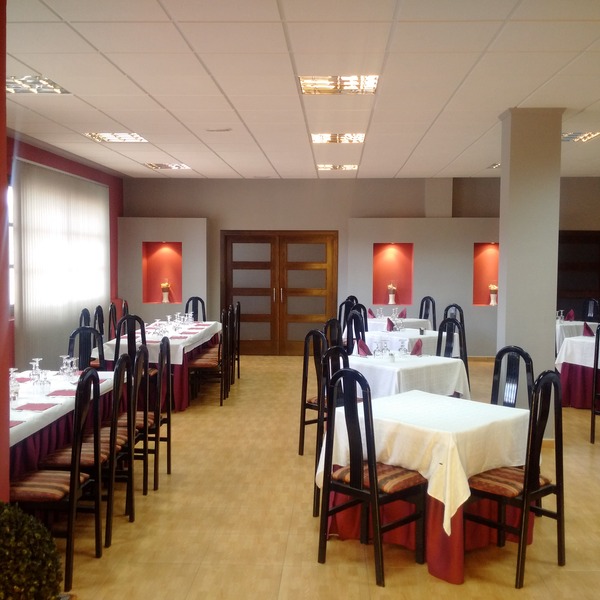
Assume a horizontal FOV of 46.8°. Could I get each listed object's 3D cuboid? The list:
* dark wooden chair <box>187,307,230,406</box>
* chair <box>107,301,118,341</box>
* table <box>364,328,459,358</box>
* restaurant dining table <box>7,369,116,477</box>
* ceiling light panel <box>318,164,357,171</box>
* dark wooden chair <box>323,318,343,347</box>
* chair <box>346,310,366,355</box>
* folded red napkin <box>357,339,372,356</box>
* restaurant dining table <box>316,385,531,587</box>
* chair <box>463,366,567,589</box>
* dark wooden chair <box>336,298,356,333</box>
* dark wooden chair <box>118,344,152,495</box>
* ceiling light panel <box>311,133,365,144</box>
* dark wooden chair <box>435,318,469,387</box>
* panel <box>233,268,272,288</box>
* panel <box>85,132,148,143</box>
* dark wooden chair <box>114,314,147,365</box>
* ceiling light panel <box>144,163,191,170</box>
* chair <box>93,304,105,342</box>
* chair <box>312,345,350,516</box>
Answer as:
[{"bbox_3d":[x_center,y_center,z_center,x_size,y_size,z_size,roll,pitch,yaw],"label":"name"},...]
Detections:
[{"bbox_3d":[-1.037,0.614,7.639,0.460,1.055,0.430,1,4,3],"label":"dark wooden chair"},{"bbox_3d":[-2.039,0.568,8.304,0.460,1.055,0.430,1,4,3],"label":"chair"},{"bbox_3d":[1.228,0.609,8.047,0.880,0.480,0.880,-3,5,-43],"label":"table"},{"bbox_3d":[-1.731,0.975,4.107,0.800,0.760,2.260,1,4,3],"label":"restaurant dining table"},{"bbox_3d":[0.540,-1.934,9.995,0.610,0.060,0.590,1,3,3],"label":"ceiling light panel"},{"bbox_3d":[0.460,0.702,6.283,0.430,1.040,0.425,3,4,38],"label":"dark wooden chair"},{"bbox_3d":[0.728,0.627,7.583,0.460,1.055,0.430,-3,5,-42],"label":"chair"},{"bbox_3d":[0.593,0.428,6.261,0.140,0.155,0.120,2,3,20],"label":"folded red napkin"},{"bbox_3d":[0.745,0.996,4.008,0.860,0.725,0.860,-2,4,-42],"label":"restaurant dining table"},{"bbox_3d":[1.093,0.863,3.609,0.425,1.040,0.430,-2,4,-42],"label":"chair"},{"bbox_3d":[0.750,0.532,9.129,0.430,1.055,0.460,4,5,43],"label":"dark wooden chair"},{"bbox_3d":[-1.218,0.803,4.466,0.470,1.045,0.430,1,3,3],"label":"dark wooden chair"},{"bbox_3d":[0.416,-1.797,7.623,0.610,0.060,0.590,1,3,3],"label":"ceiling light panel"},{"bbox_3d":[1.271,0.706,6.353,0.460,1.055,0.430,-3,5,-40],"label":"dark wooden chair"},{"bbox_3d":[-0.780,-0.341,11.355,0.623,0.294,0.030,1,4,3],"label":"panel"},{"bbox_3d":[-2.051,-1.826,7.772,0.605,0.060,0.580,1,3,3],"label":"panel"},{"bbox_3d":[-1.621,0.641,6.940,0.425,1.040,0.430,1,3,5],"label":"dark wooden chair"},{"bbox_3d":[-1.929,-1.966,10.112,0.610,0.060,0.590,1,3,3],"label":"ceiling light panel"},{"bbox_3d":[-2.078,0.593,7.888,0.460,1.055,0.430,1,4,3],"label":"chair"},{"bbox_3d":[0.355,0.828,4.310,0.430,1.045,0.470,-3,5,-44],"label":"chair"}]

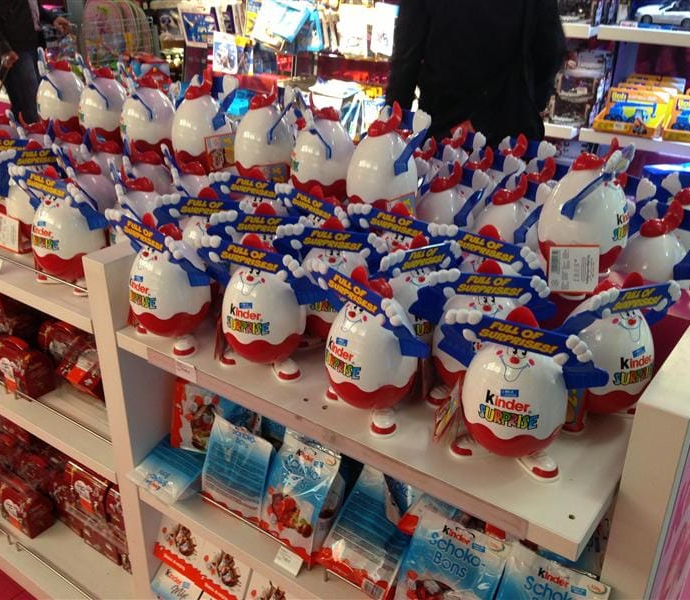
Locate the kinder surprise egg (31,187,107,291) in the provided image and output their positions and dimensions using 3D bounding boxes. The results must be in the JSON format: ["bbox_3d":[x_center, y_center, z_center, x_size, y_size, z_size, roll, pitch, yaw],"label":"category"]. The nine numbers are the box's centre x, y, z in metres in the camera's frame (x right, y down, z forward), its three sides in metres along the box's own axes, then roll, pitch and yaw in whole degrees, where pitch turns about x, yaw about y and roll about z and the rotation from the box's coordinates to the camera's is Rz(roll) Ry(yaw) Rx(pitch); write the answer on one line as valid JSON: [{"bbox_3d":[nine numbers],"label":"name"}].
[{"bbox_3d":[-0.539,-0.140,1.468,0.203,0.229,0.151,16,30,28],"label":"kinder surprise egg"}]

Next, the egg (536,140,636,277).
[{"bbox_3d":[0.379,-0.135,1.173,0.151,0.229,0.203,16,31,29],"label":"egg"}]

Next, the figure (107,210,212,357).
[{"bbox_3d":[-0.302,-0.038,1.280,0.203,0.229,0.151,19,32,34],"label":"figure"}]

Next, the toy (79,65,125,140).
[{"bbox_3d":[-0.589,-0.496,1.837,0.126,0.217,0.192,-9,28,-18],"label":"toy"}]

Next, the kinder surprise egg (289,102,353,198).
[{"bbox_3d":[-0.041,-0.296,1.421,0.126,0.217,0.192,1,26,0],"label":"kinder surprise egg"}]

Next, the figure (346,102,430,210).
[{"bbox_3d":[0.081,-0.284,1.481,0.151,0.229,0.203,-16,31,-30],"label":"figure"}]

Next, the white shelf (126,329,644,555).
[{"bbox_3d":[0.045,0.120,1.260,0.845,0.033,0.370,18,31,32],"label":"white shelf"}]

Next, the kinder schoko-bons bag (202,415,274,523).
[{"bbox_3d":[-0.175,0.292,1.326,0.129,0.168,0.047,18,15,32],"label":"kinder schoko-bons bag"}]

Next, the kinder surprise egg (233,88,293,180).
[{"bbox_3d":[-0.173,-0.389,1.717,0.151,0.229,0.203,-11,28,-21],"label":"kinder surprise egg"}]

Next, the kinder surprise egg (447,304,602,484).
[{"bbox_3d":[0.207,0.096,0.918,0.192,0.217,0.126,13,29,23],"label":"kinder surprise egg"}]

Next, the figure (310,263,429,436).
[{"bbox_3d":[0.032,0.057,1.091,0.151,0.229,0.203,-24,35,-39],"label":"figure"}]

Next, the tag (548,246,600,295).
[{"bbox_3d":[0.325,-0.045,1.083,0.069,0.069,0.012,0,26,0],"label":"tag"}]

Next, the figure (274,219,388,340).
[{"bbox_3d":[-0.007,-0.030,1.267,0.203,0.229,0.151,6,27,12],"label":"figure"}]

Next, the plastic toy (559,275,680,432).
[{"bbox_3d":[0.348,0.055,1.003,0.192,0.217,0.126,-7,27,-15],"label":"plastic toy"}]

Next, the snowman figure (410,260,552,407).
[{"bbox_3d":[0.192,0.044,1.119,0.203,0.229,0.151,0,26,0],"label":"snowman figure"}]

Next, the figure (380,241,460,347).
[{"bbox_3d":[0.105,0.004,1.200,0.203,0.229,0.151,-15,30,-28],"label":"figure"}]

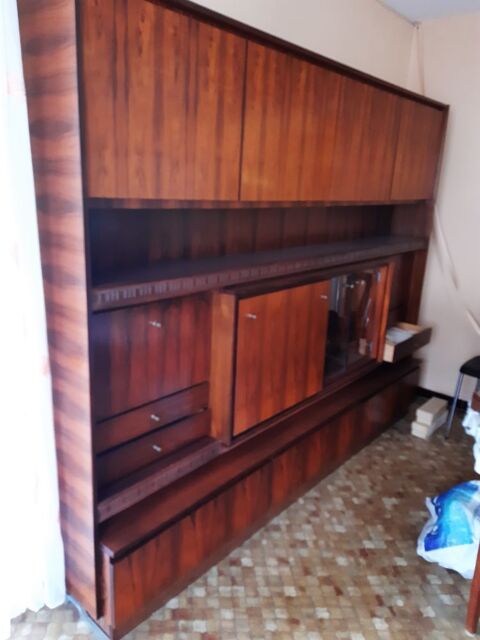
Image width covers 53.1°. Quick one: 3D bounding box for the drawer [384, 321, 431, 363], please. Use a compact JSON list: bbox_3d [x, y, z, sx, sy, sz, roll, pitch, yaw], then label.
[{"bbox_3d":[1.040,0.136,3.164,0.211,0.114,0.589,16,21,39],"label":"drawer"}]

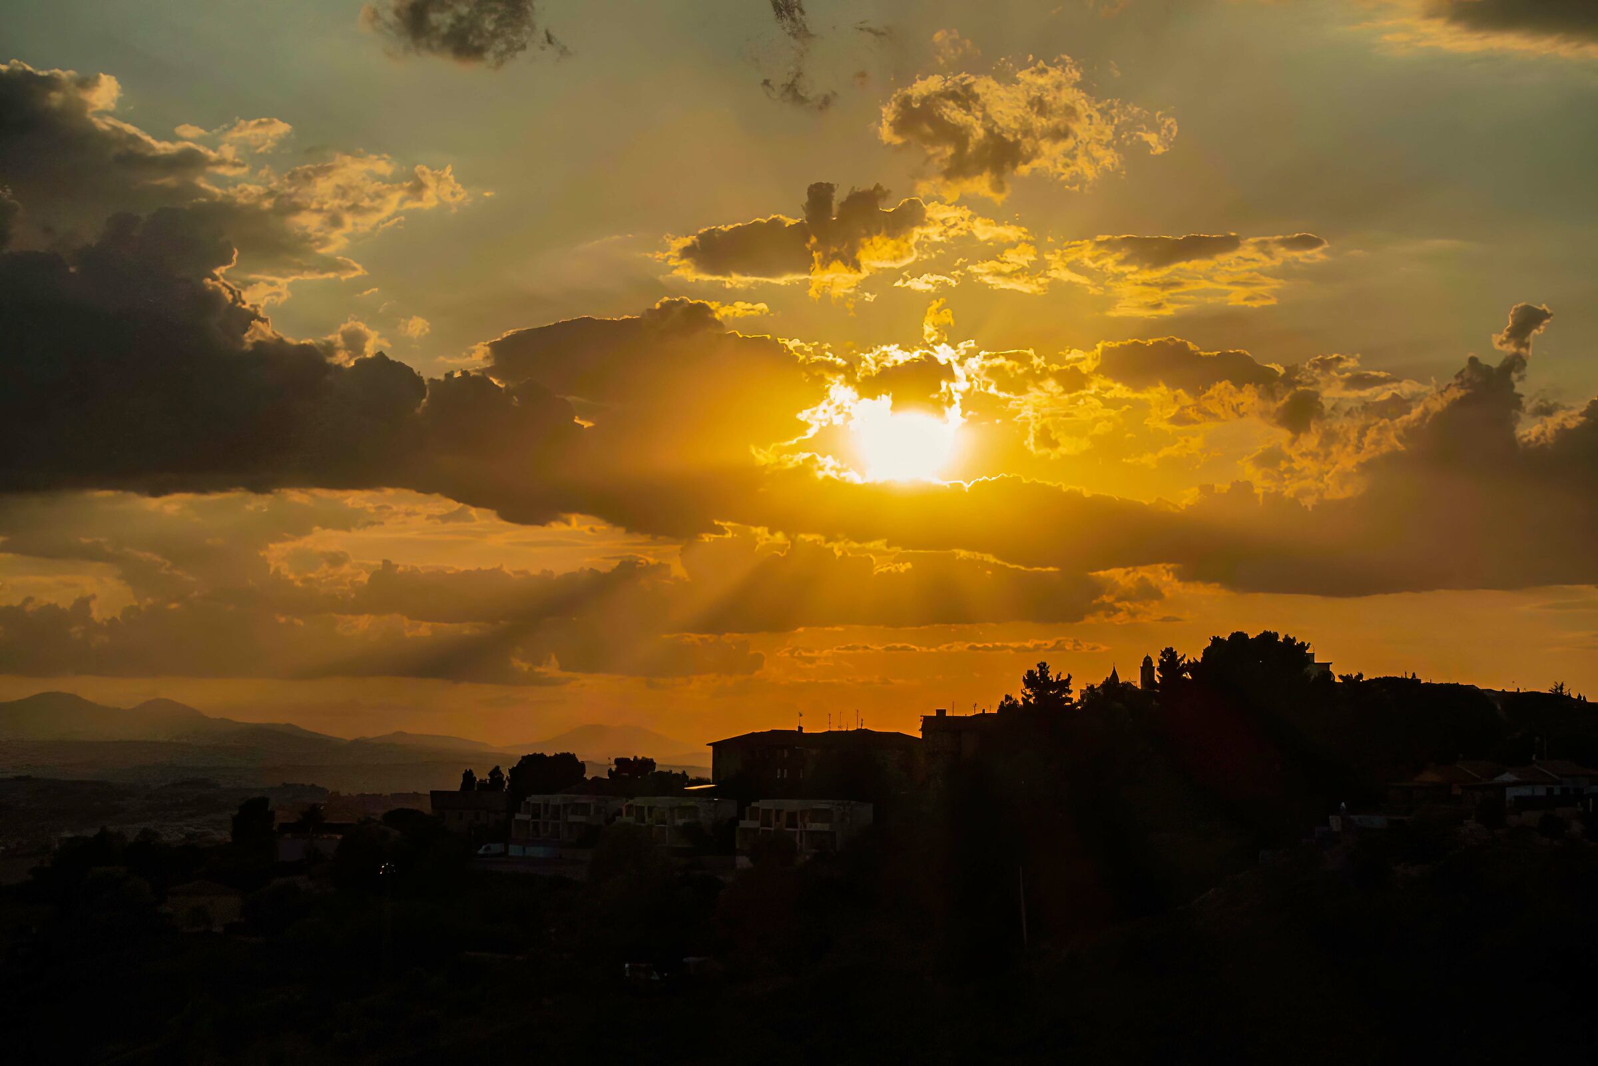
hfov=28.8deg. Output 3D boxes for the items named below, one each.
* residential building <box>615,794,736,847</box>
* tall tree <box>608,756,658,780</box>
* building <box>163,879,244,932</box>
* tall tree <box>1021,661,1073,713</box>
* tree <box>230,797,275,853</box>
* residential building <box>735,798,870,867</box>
[{"bbox_3d":[-18.523,43.645,468.000,14.500,7.920,12.500,-2,-4,23],"label":"residential building"},{"bbox_3d":[-29.772,43.392,555.000,8.400,6.930,8.000,0,-4,0],"label":"tall tree"},{"bbox_3d":[-70.842,44.322,370.000,9.500,6.260,9.000,0,-4,-5],"label":"building"},{"bbox_3d":[40.279,25.679,505.000,8.500,9.560,8.300,0,-4,0],"label":"tall tree"},{"bbox_3d":[-75.592,40.879,430.000,6.200,8.840,6.200,0,-4,0],"label":"tree"},{"bbox_3d":[0.946,40.775,428.000,15.000,8.280,12.500,-2,-4,21],"label":"residential building"}]

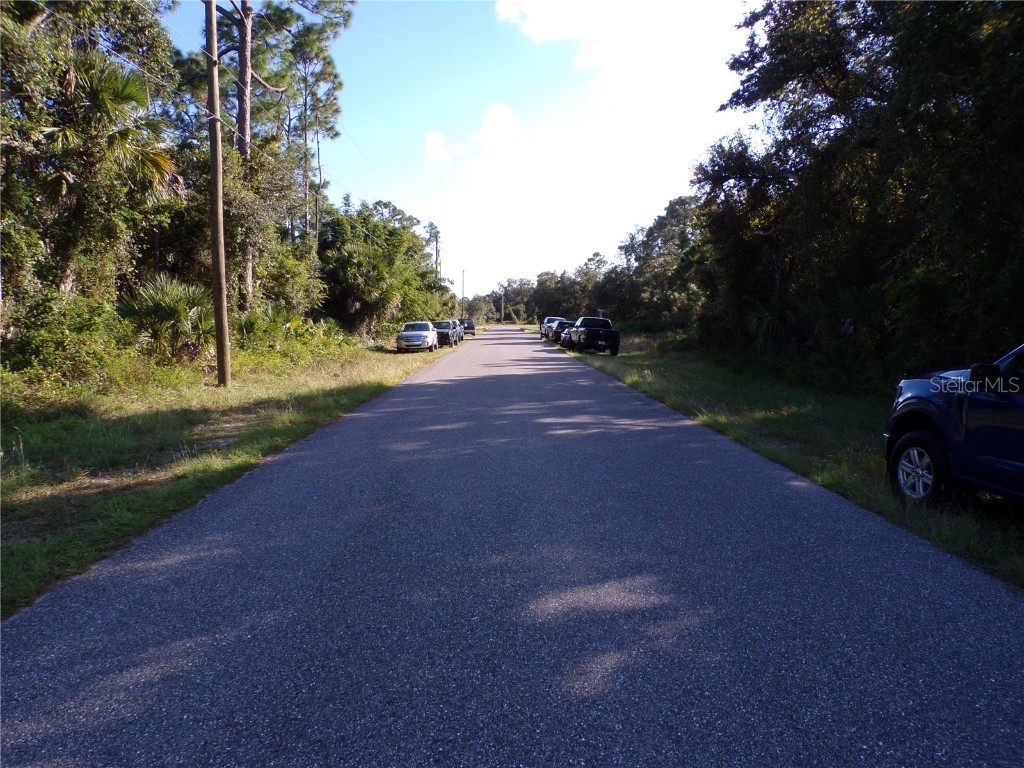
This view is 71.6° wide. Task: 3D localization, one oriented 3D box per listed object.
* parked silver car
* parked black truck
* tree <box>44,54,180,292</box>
[{"bbox_3d":[-5.328,-2.701,40.200,1.950,1.700,4.680,-1,5,-2],"label":"parked silver car"},{"bbox_3d":[4.729,-2.766,41.000,2.030,1.930,5.800,3,5,-3],"label":"parked black truck"},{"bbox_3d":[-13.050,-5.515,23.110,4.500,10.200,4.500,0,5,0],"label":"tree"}]

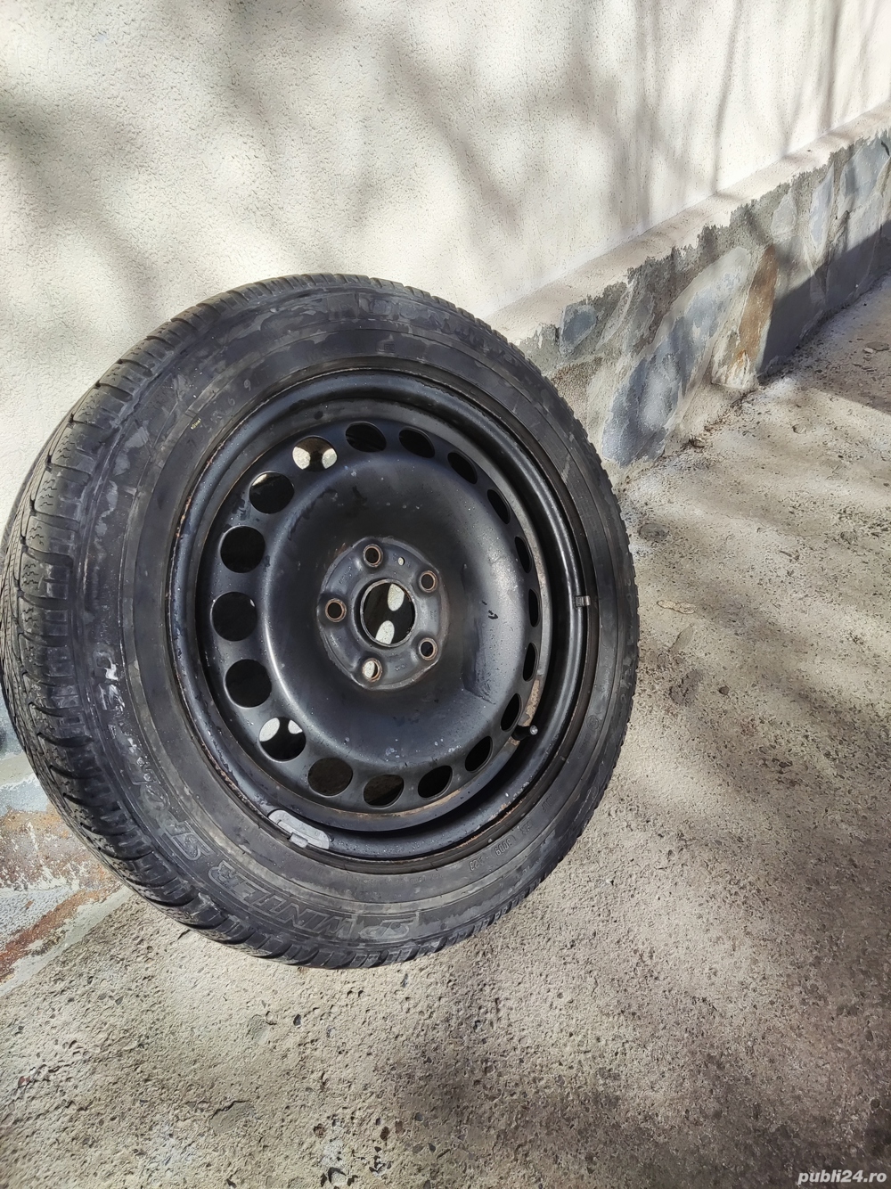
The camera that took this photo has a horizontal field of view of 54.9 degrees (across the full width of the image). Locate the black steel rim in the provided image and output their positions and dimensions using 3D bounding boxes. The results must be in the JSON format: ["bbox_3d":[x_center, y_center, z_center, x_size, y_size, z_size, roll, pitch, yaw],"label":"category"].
[{"bbox_3d":[-0.083,0.021,0.851,0.441,0.441,0.185,-37,17,-32],"label":"black steel rim"}]

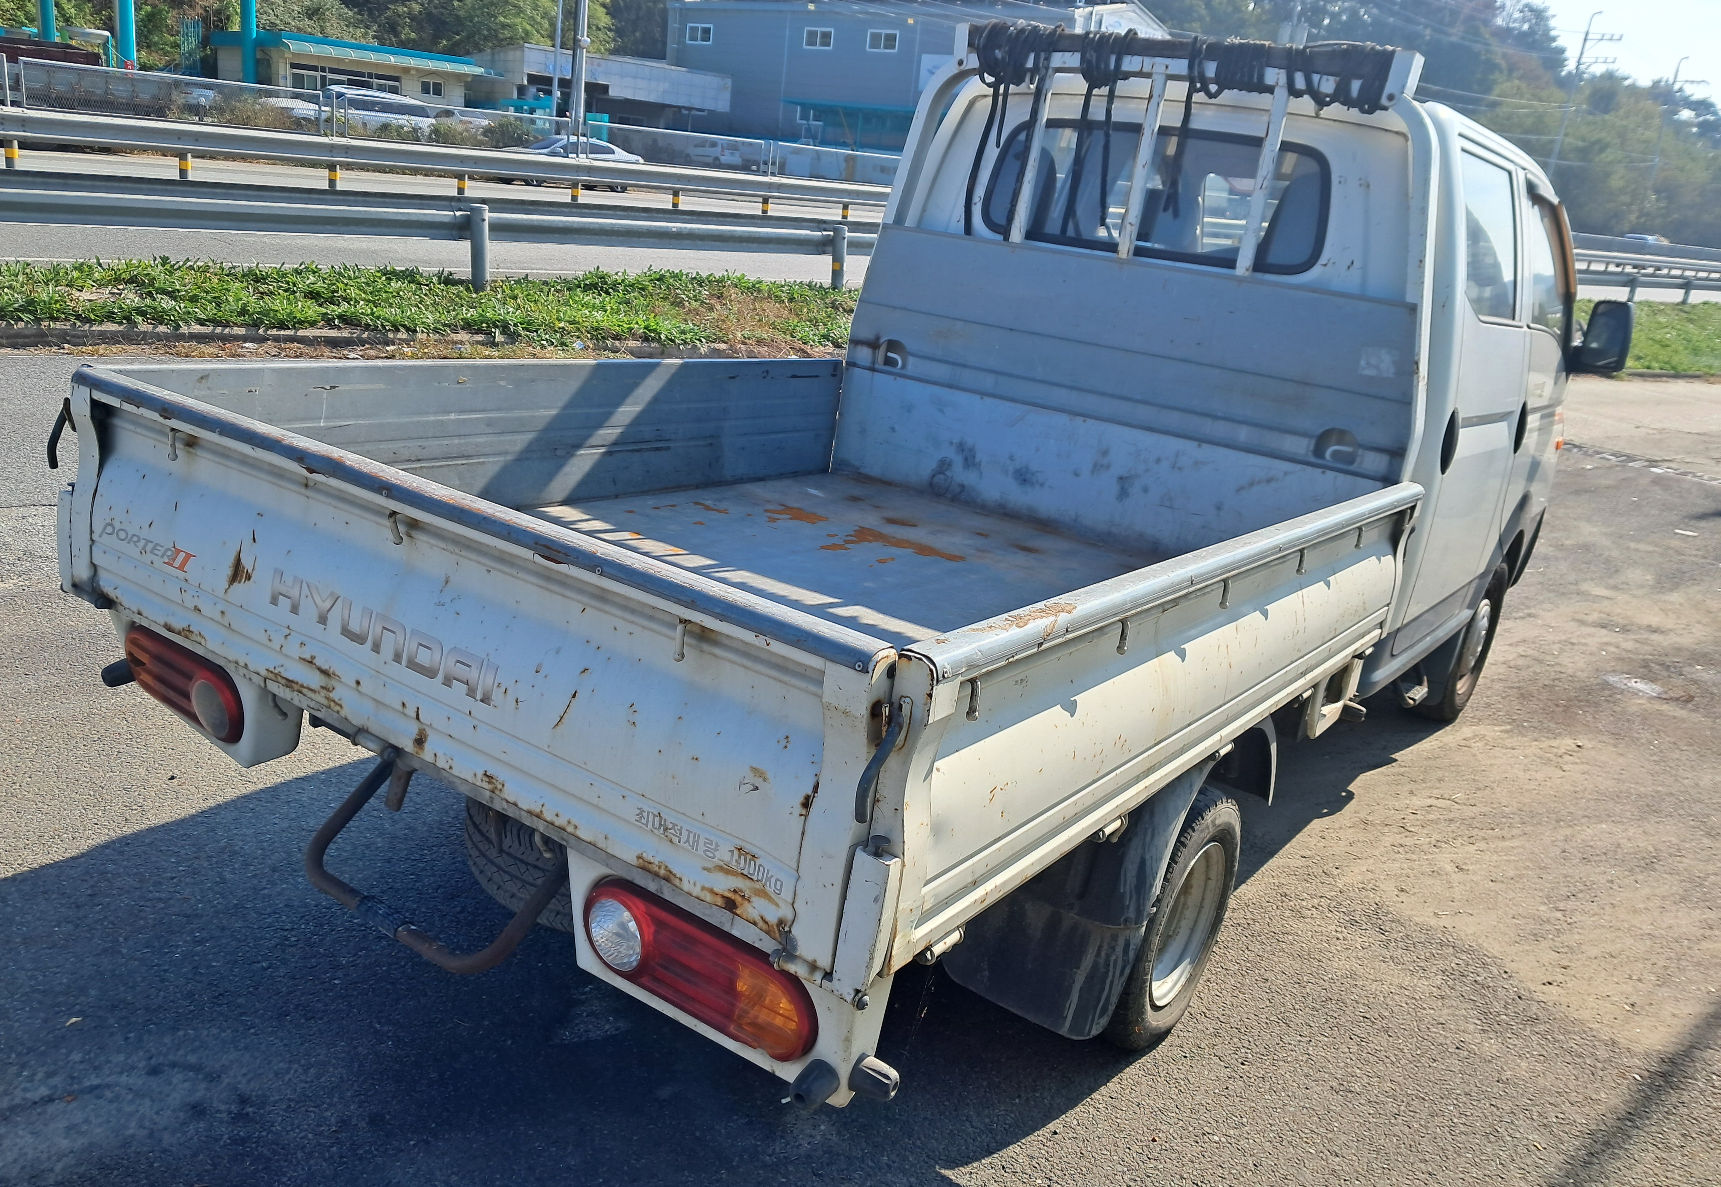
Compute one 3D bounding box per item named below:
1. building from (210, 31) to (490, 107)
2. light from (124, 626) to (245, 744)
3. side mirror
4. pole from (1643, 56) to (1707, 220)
[{"bbox_3d":[-20.452,-19.760,53.284,7.000,3.586,9.300,-6,22,-36],"label":"building"},{"bbox_3d":[-1.162,0.156,2.308,0.390,0.140,0.070,18,18,32],"label":"light"},{"bbox_3d":[2.619,-0.894,4.705,0.200,0.260,0.110,18,18,32],"label":"side mirror"},{"bbox_3d":[52.440,-28.418,86.710,2.000,11.500,0.600,18,21,33],"label":"pole"}]

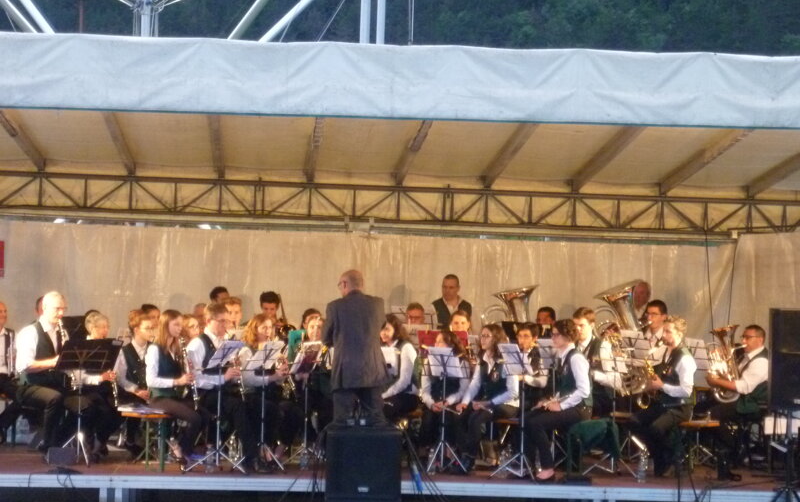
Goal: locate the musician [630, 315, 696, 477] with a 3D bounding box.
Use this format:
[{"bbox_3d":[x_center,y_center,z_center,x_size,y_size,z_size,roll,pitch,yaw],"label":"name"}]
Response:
[{"bbox_3d":[2.241,1.231,22.600,0.660,1.350,0.480,1,0,-37],"label":"musician"}]

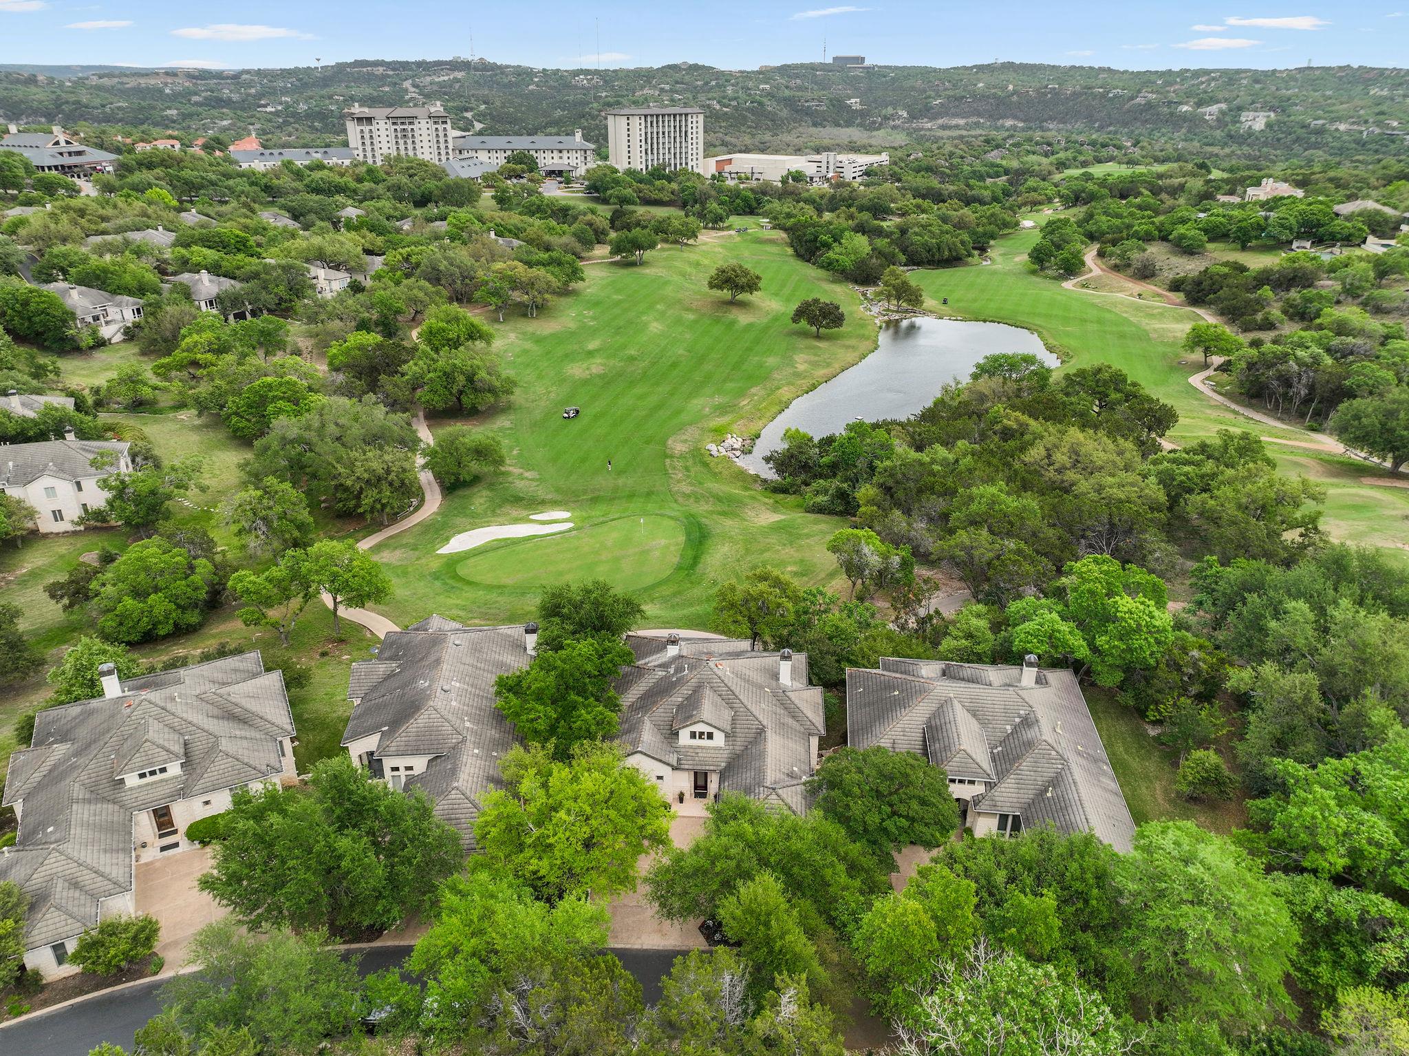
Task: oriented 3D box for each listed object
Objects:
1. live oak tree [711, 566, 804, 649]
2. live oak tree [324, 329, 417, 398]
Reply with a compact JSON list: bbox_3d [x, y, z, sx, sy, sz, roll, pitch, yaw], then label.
[{"bbox_3d":[5.200,8.455,96.128,9.200,9.300,9.000,0,25,0],"label":"live oak tree"},{"bbox_3d":[-57.100,-26.740,167.090,14.500,11.600,13.500,0,24,0],"label":"live oak tree"}]

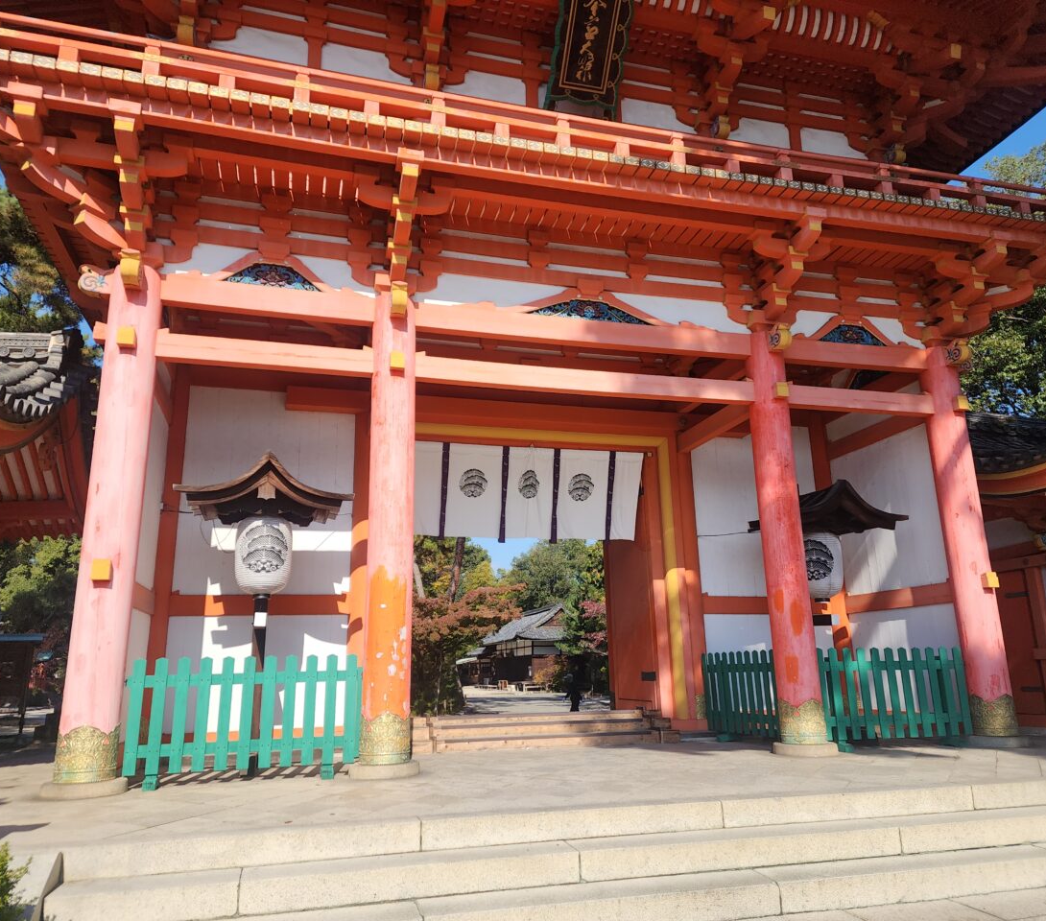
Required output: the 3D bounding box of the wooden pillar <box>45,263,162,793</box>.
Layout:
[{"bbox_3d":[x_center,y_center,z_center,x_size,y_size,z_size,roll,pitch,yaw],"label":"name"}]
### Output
[{"bbox_3d":[-3.996,0.429,7.977,0.490,5.143,0.490,3,-15,-15],"label":"wooden pillar"}]

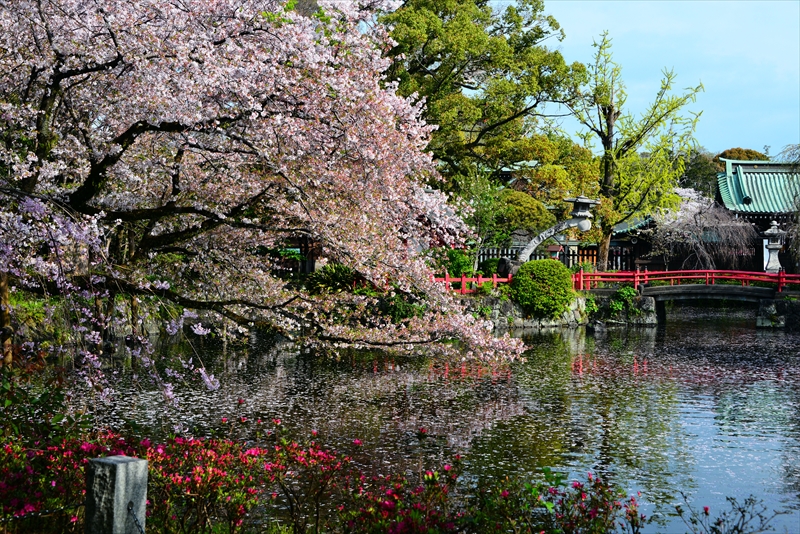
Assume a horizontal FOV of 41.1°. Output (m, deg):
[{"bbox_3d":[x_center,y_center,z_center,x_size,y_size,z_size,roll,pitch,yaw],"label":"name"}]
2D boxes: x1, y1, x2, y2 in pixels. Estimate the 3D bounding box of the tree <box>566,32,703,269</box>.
[{"bbox_3d":[9.890,-4.639,45.000,5.750,10.501,5.400,1,0,0],"label":"tree"}]

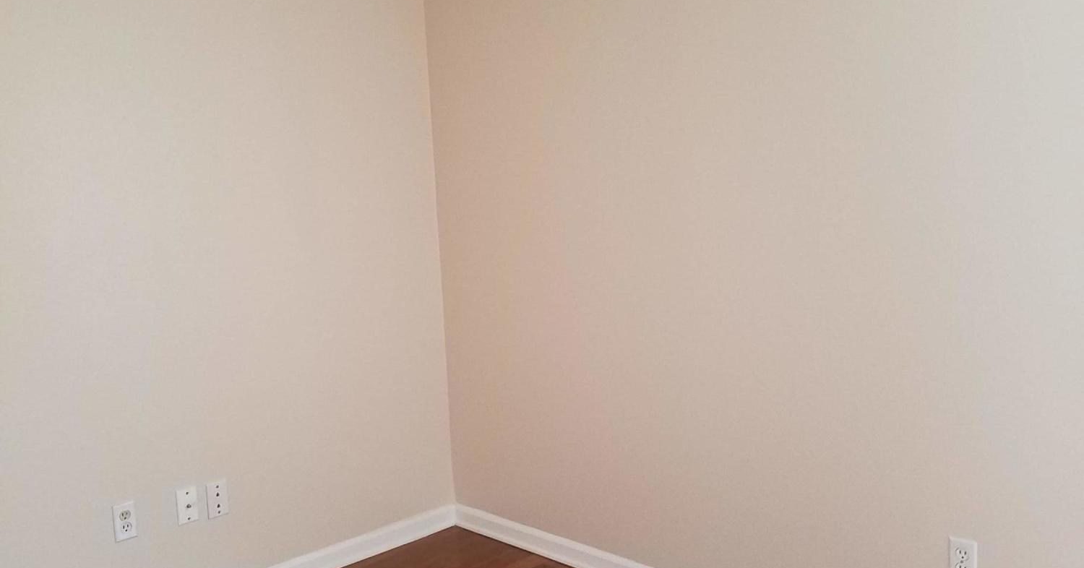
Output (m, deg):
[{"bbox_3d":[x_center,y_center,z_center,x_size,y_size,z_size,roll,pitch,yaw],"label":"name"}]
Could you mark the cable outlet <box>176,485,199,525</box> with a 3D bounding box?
[{"bbox_3d":[-1.105,0.695,3.395,0.070,0.114,0.010,-11,12,-44],"label":"cable outlet"}]

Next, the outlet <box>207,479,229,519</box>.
[{"bbox_3d":[-1.032,0.688,3.466,0.070,0.114,0.010,-11,12,-44],"label":"outlet"}]

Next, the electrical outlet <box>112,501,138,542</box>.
[{"bbox_3d":[-1.248,0.715,3.256,0.070,0.114,0.010,-11,12,-44],"label":"electrical outlet"}]

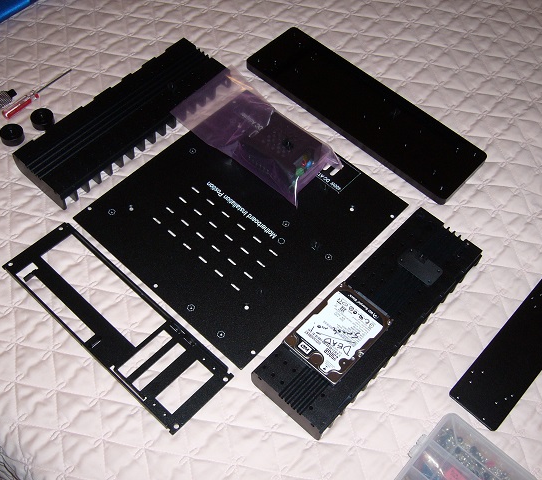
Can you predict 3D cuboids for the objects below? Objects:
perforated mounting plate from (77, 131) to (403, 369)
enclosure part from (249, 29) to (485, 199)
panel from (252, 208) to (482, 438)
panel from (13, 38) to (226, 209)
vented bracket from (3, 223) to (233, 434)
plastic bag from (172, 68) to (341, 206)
[{"bbox_3d":[-0.031,-0.034,0.777,0.272,0.003,0.297,38,62,19],"label":"perforated mounting plate"},{"bbox_3d":[0.124,-0.177,0.876,0.340,0.012,0.103,38,62,19],"label":"enclosure part"},{"bbox_3d":[0.114,0.082,0.723,0.089,0.030,0.297,39,63,19],"label":"panel"},{"bbox_3d":[-0.187,-0.163,0.858,0.092,0.030,0.297,37,62,18],"label":"panel"},{"bbox_3d":[-0.167,0.082,0.689,0.273,0.010,0.086,39,62,19],"label":"vented bracket"},{"bbox_3d":[-0.016,-0.141,0.828,0.218,0.030,0.110,37,62,18],"label":"plastic bag"}]

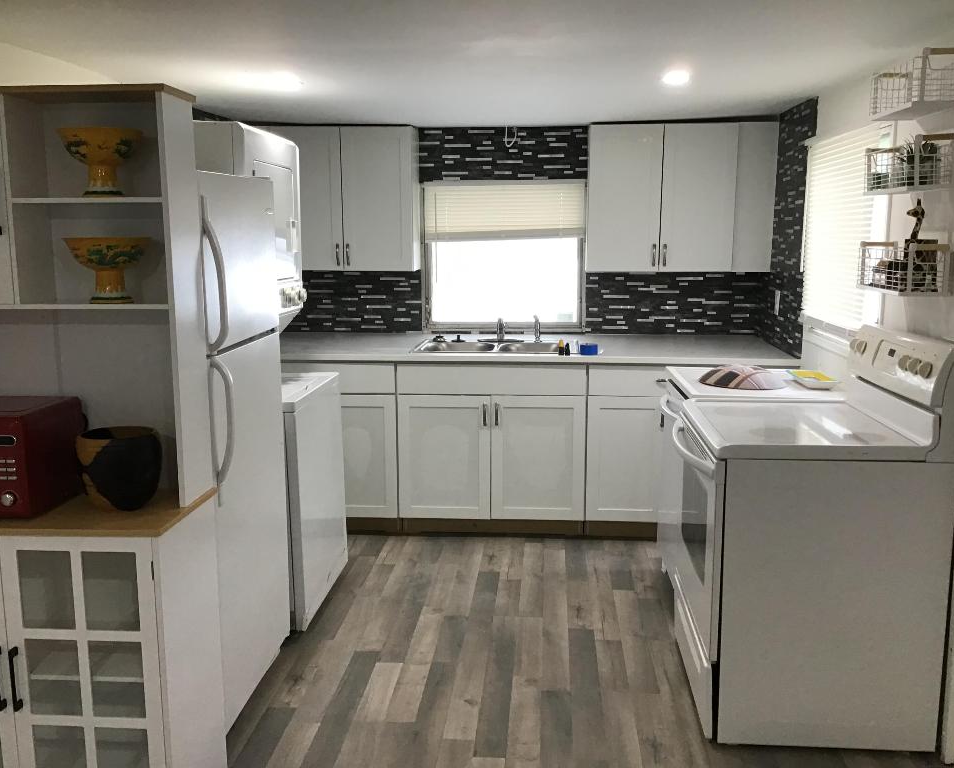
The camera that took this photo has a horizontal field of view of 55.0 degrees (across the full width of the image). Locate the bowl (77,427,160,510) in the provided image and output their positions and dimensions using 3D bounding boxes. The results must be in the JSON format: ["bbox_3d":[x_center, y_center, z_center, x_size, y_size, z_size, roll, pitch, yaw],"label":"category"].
[{"bbox_3d":[-0.949,0.222,2.441,0.235,0.197,0.230,1,10,4],"label":"bowl"}]

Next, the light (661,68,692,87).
[{"bbox_3d":[0.761,-1.172,3.513,0.112,0.030,0.112,1,10,4],"label":"light"}]

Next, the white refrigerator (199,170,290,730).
[{"bbox_3d":[-1.073,0.174,2.992,0.750,1.678,0.720,1,10,4],"label":"white refrigerator"}]

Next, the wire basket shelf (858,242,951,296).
[{"bbox_3d":[1.355,-0.374,2.932,0.140,0.157,0.400,1,10,4],"label":"wire basket shelf"}]

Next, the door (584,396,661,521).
[{"bbox_3d":[0.709,0.367,4.363,0.375,0.606,0.050,1,10,4],"label":"door"}]

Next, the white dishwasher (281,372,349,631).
[{"bbox_3d":[-0.962,0.441,3.781,0.685,0.890,0.720,1,10,4],"label":"white dishwasher"}]

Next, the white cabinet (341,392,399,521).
[{"bbox_3d":[-0.552,0.308,4.723,0.375,0.611,0.540,1,10,4],"label":"white cabinet"}]

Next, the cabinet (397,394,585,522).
[{"bbox_3d":[0.089,0.316,4.673,0.910,0.608,0.540,1,10,4],"label":"cabinet"}]

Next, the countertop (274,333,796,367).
[{"bbox_3d":[0.143,-0.185,4.793,2.820,0.040,0.990,1,10,4],"label":"countertop"}]

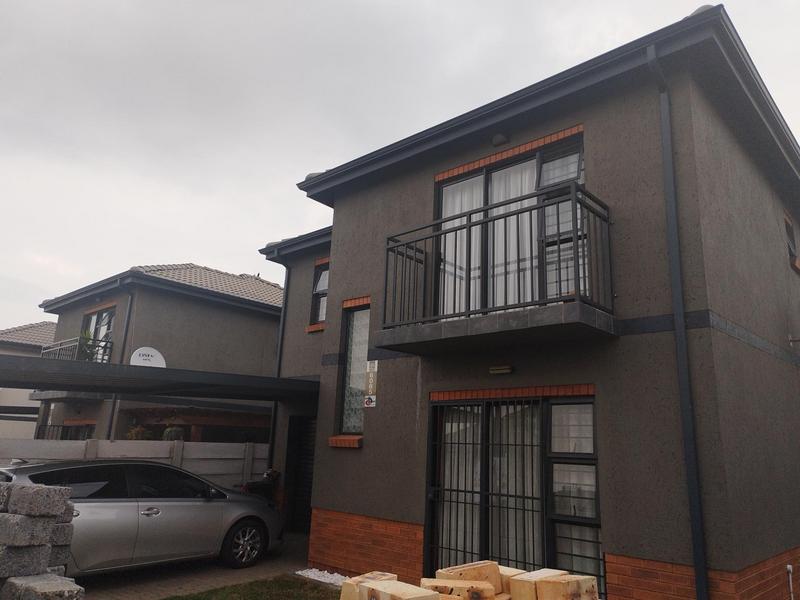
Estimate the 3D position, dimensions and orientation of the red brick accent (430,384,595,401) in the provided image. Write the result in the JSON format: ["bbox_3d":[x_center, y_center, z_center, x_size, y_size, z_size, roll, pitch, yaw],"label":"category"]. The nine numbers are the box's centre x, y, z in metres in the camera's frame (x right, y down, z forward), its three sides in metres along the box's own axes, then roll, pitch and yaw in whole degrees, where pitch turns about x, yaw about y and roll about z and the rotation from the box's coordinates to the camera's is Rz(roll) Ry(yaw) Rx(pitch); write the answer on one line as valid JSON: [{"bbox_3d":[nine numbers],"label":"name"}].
[{"bbox_3d":[1.151,1.015,6.489,2.079,0.102,0.100,-11,-19,42],"label":"red brick accent"}]

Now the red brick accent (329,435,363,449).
[{"bbox_3d":[-0.695,1.881,7.950,0.590,0.132,0.150,-11,-19,42],"label":"red brick accent"}]

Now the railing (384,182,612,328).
[{"bbox_3d":[0.963,-0.291,6.431,2.405,1.115,0.760,-11,-19,42],"label":"railing"}]

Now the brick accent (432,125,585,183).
[{"bbox_3d":[1.248,-1.697,7.165,2.084,0.102,0.100,-11,-19,42],"label":"brick accent"}]

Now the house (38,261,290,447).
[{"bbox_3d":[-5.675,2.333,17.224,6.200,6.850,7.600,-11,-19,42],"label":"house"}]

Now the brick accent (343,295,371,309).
[{"bbox_3d":[-0.572,0.044,8.438,0.572,0.121,0.100,-11,-19,42],"label":"brick accent"}]

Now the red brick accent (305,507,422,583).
[{"bbox_3d":[-0.440,3.058,7.454,1.991,0.726,0.100,-11,-19,42],"label":"red brick accent"}]

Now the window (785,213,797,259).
[{"bbox_3d":[5.480,-0.806,8.422,0.090,0.600,0.600,-11,-19,42],"label":"window"}]

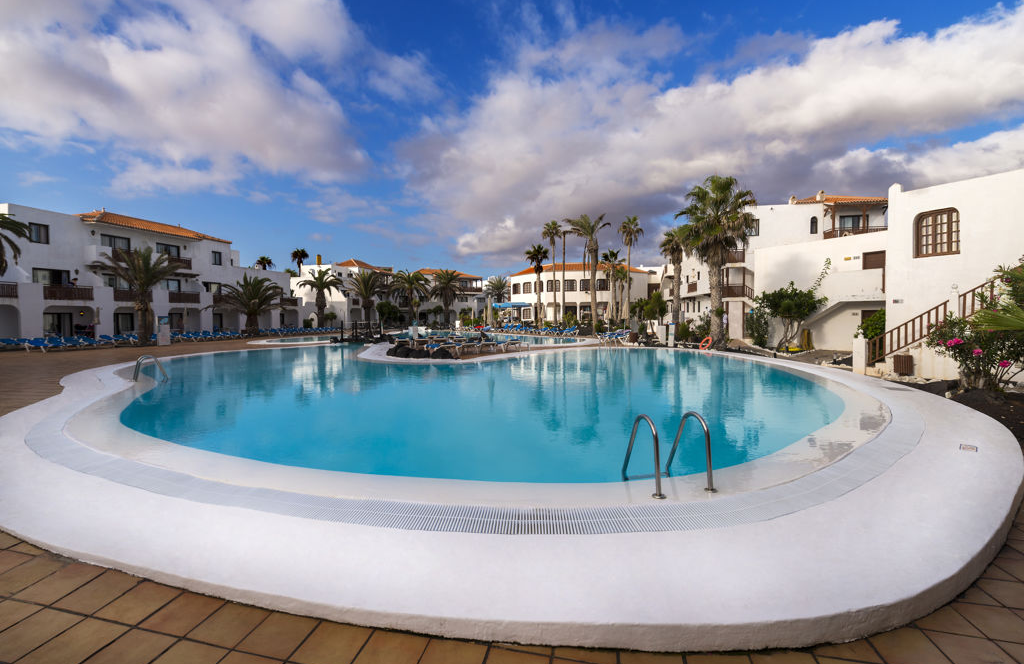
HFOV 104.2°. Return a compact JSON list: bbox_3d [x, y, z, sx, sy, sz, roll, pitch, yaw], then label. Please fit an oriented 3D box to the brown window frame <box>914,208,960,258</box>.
[{"bbox_3d":[13.531,-3.132,12.639,0.200,1.460,1.020,0,1,-34],"label":"brown window frame"}]

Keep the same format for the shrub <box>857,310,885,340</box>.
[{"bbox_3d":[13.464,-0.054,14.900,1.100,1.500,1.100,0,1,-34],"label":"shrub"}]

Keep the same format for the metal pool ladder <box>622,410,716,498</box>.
[{"bbox_3d":[1.466,1.162,3.821,0.618,0.810,0.706,0,1,-13],"label":"metal pool ladder"}]

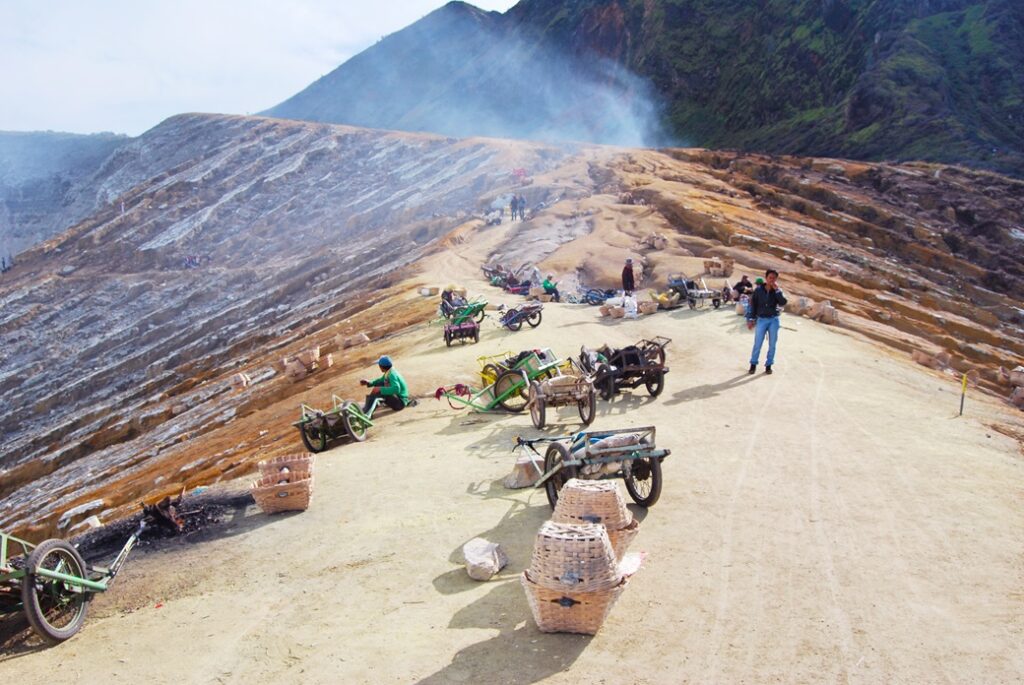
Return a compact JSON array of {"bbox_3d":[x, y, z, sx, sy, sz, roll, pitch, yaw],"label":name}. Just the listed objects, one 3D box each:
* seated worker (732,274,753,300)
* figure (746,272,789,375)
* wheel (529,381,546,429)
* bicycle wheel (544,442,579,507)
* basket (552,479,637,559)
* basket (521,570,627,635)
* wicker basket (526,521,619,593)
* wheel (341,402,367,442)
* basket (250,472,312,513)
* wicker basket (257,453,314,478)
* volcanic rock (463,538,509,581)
[{"bbox_3d":[6.597,-1.546,22.000,0.600,0.850,0.500,5,10,30],"label":"seated worker"},{"bbox_3d":[4.006,-0.323,12.100,0.600,1.660,0.400,2,9,11],"label":"figure"},{"bbox_3d":[0.300,0.735,8.950,0.085,0.570,0.570,-5,10,-10],"label":"wheel"},{"bbox_3d":[0.385,1.085,6.060,0.085,0.570,0.570,-4,10,-18],"label":"bicycle wheel"},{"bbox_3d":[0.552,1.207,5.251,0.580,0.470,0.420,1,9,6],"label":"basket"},{"bbox_3d":[0.350,1.503,4.523,0.600,0.300,0.430,1,9,6],"label":"basket"},{"bbox_3d":[0.345,1.232,4.481,0.530,0.290,0.400,1,9,6],"label":"wicker basket"},{"bbox_3d":[-2.070,1.050,10.200,0.085,0.570,0.570,-15,16,-36],"label":"wheel"},{"bbox_3d":[-2.120,1.413,7.200,0.570,0.290,0.420,-5,10,-13],"label":"basket"},{"bbox_3d":[-2.210,1.340,7.600,0.560,0.290,0.420,-5,10,-13],"label":"wicker basket"},{"bbox_3d":[-0.175,1.449,5.130,0.300,0.220,0.260,1,9,6],"label":"volcanic rock"}]

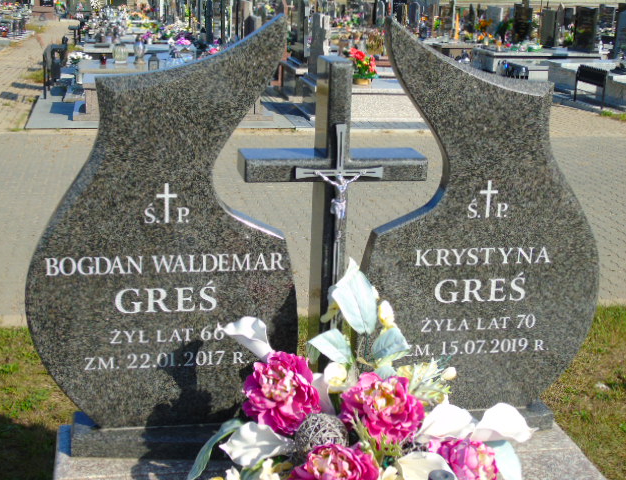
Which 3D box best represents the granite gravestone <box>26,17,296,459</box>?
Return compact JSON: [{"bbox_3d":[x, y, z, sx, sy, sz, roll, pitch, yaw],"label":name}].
[{"bbox_3d":[-0.379,-0.003,2.544,0.685,1.140,0.115,-1,17,-11],"label":"granite gravestone"}]

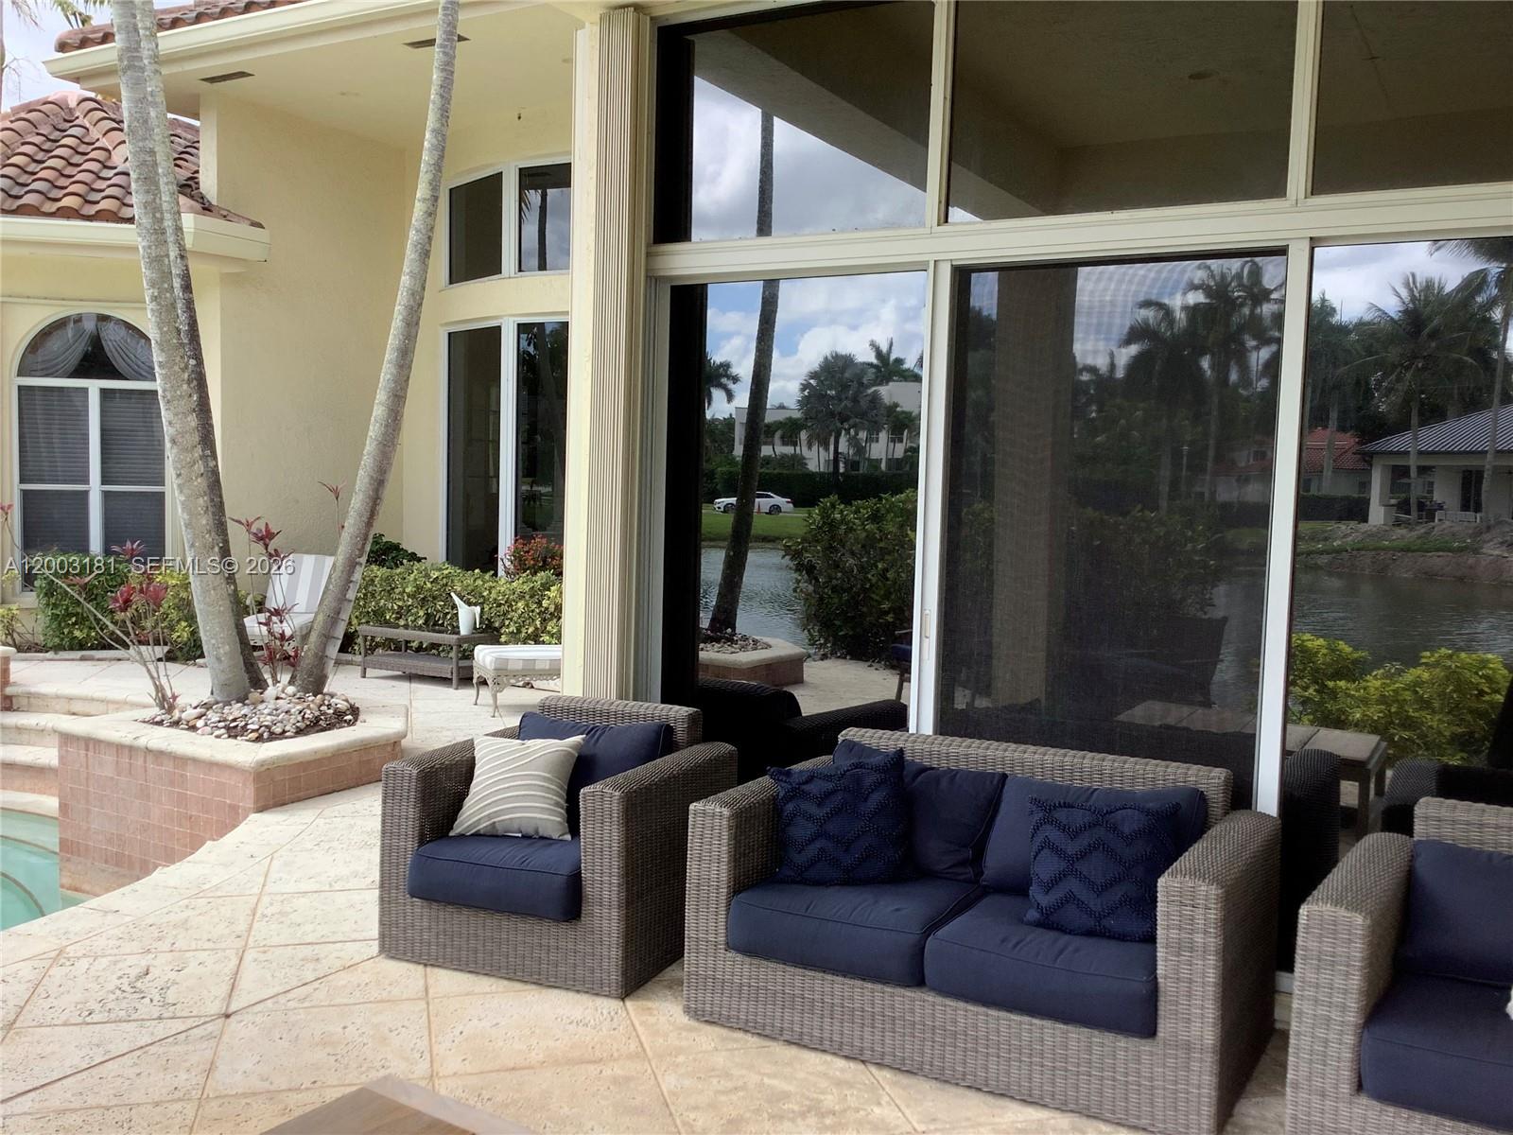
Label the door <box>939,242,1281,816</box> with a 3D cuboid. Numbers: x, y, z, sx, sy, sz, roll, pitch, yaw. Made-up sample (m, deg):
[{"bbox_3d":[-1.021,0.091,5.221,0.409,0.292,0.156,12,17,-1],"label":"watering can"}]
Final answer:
[{"bbox_3d":[1.130,0.132,4.660,1.188,2.405,0.060,4,4,30],"label":"door"}]

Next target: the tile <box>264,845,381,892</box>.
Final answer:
[{"bbox_3d":[-1.716,1.276,5.652,0.605,0.030,0.580,0,4,-15],"label":"tile"}]

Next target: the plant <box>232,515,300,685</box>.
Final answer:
[{"bbox_3d":[-2.995,0.199,8.274,0.422,1.034,0.400,2,4,0],"label":"plant"}]

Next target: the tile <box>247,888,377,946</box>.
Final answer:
[{"bbox_3d":[-1.566,1.321,5.094,0.605,0.030,0.580,0,4,-15],"label":"tile"}]

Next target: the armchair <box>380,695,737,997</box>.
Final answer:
[{"bbox_3d":[-0.696,0.964,4.976,0.950,0.815,0.910,3,4,22],"label":"armchair"}]

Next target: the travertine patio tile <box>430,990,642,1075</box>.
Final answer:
[{"bbox_3d":[-0.680,1.415,4.134,0.605,0.030,0.580,0,4,-15],"label":"travertine patio tile"}]

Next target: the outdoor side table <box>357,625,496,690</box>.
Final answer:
[{"bbox_3d":[-2.537,0.675,10.513,0.967,0.404,0.507,4,5,27],"label":"outdoor side table"}]

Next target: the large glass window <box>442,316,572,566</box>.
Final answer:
[{"bbox_3d":[-2.207,-0.909,12.670,2.050,2.814,0.220,5,5,38],"label":"large glass window"}]

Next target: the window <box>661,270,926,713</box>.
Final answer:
[{"bbox_3d":[0.105,0.047,5.110,1.076,2.254,0.060,4,5,30],"label":"window"}]

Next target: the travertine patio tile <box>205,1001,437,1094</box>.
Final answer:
[{"bbox_3d":[-1.277,1.430,4.024,0.605,0.030,0.605,1,4,-16],"label":"travertine patio tile"}]

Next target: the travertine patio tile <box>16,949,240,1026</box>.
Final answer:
[{"bbox_3d":[-2.027,1.381,4.447,0.605,0.030,0.605,1,4,-16],"label":"travertine patio tile"}]

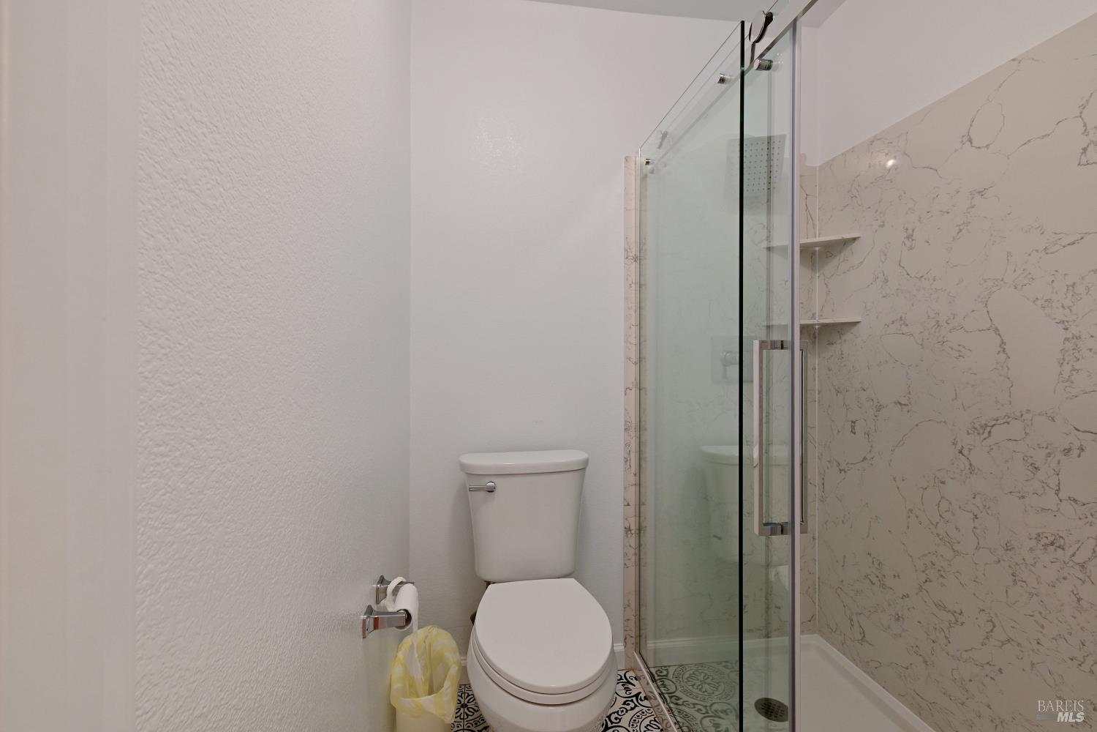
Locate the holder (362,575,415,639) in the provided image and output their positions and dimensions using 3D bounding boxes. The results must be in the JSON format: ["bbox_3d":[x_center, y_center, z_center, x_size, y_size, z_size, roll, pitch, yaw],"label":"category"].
[{"bbox_3d":[-0.351,0.527,1.020,0.080,0.046,0.182,0,1,-9],"label":"holder"}]

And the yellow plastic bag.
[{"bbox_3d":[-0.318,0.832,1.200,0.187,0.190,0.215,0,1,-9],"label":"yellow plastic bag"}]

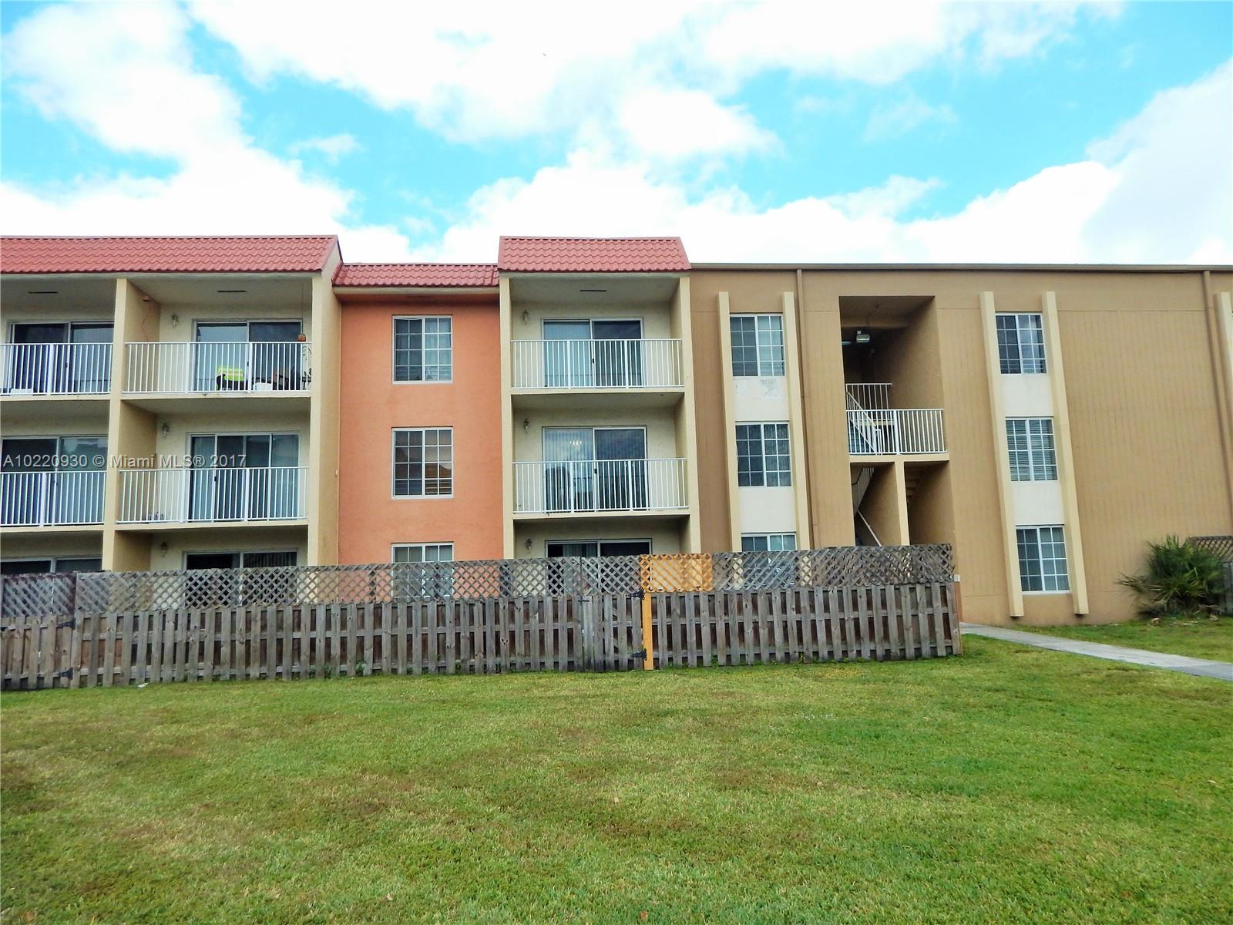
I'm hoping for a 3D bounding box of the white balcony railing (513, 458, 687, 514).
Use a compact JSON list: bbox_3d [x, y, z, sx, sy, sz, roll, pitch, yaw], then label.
[{"bbox_3d":[-0.392,0.669,17.637,3.766,1.211,1.800,-1,-7,-5],"label":"white balcony railing"}]

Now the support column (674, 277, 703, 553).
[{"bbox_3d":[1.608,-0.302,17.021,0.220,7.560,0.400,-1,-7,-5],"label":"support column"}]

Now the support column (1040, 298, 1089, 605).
[{"bbox_3d":[10.975,-0.308,19.206,0.250,7.910,0.230,-1,-7,-5],"label":"support column"}]

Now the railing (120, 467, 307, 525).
[{"bbox_3d":[-8.192,0.821,16.593,3.720,1.200,1.550,-1,-7,-5],"label":"railing"}]

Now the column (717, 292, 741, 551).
[{"bbox_3d":[2.693,-0.165,18.581,0.225,7.945,0.200,-1,-7,-5],"label":"column"}]

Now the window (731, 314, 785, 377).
[{"bbox_3d":[3.412,-2.809,18.947,1.350,1.580,0.120,-1,-7,-5],"label":"window"}]

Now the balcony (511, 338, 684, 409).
[{"bbox_3d":[-0.462,-1.966,17.624,3.680,1.200,1.550,-1,-7,-5],"label":"balcony"}]

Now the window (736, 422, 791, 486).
[{"bbox_3d":[3.545,-0.191,18.805,1.280,1.593,0.120,-1,-7,-5],"label":"window"}]

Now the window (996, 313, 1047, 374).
[{"bbox_3d":[10.193,-2.981,19.762,1.280,1.603,0.120,-1,-7,-5],"label":"window"}]

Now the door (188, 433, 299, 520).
[{"bbox_3d":[-8.513,0.373,17.922,2.433,2.083,0.120,-1,-7,-5],"label":"door"}]

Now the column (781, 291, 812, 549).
[{"bbox_3d":[4.290,-0.294,18.609,0.250,7.650,0.230,-1,-7,-5],"label":"column"}]

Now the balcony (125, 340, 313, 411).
[{"bbox_3d":[-8.277,-1.799,16.908,3.720,1.200,1.550,-1,-7,-5],"label":"balcony"}]

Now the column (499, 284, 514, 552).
[{"bbox_3d":[-2.329,-0.077,16.790,0.220,7.971,0.300,-1,-7,-5],"label":"column"}]

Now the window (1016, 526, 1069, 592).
[{"bbox_3d":[10.357,2.351,19.126,1.280,1.647,0.120,-1,-7,-5],"label":"window"}]

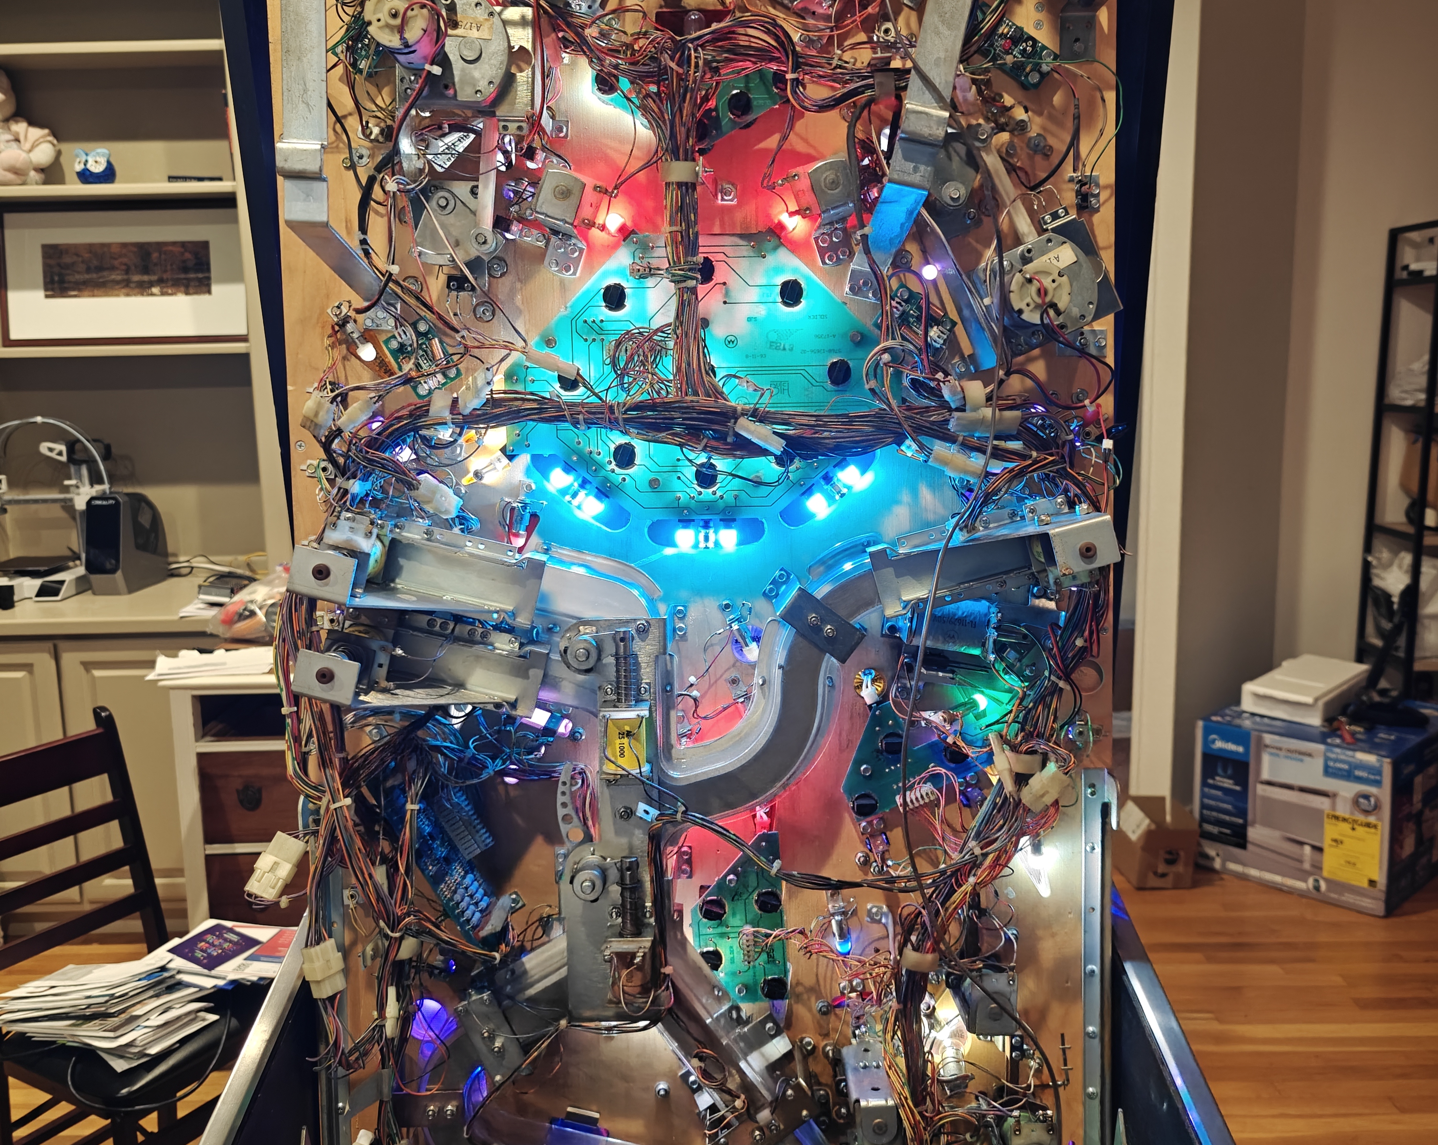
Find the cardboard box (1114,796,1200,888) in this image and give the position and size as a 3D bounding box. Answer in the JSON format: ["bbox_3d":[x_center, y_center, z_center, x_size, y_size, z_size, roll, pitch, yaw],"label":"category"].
[{"bbox_3d":[1.276,0.792,3.900,0.175,0.195,0.240,-1,10,0],"label":"cardboard box"}]

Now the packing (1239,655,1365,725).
[{"bbox_3d":[1.822,0.357,4.089,0.225,0.075,0.494,8,13,41],"label":"packing"}]

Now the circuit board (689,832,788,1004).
[{"bbox_3d":[0.014,0.251,0.966,0.070,0.126,0.012,-3,5,0],"label":"circuit board"}]

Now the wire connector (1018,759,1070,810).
[{"bbox_3d":[0.227,0.149,0.924,0.034,0.021,0.015,-45,3,3],"label":"wire connector"}]

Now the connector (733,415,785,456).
[{"bbox_3d":[0.027,-0.093,0.894,0.035,0.011,0.009,29,4,-2],"label":"connector"}]

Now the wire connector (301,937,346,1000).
[{"bbox_3d":[-0.281,0.283,0.944,0.024,0.037,0.019,-15,5,-29],"label":"wire connector"}]

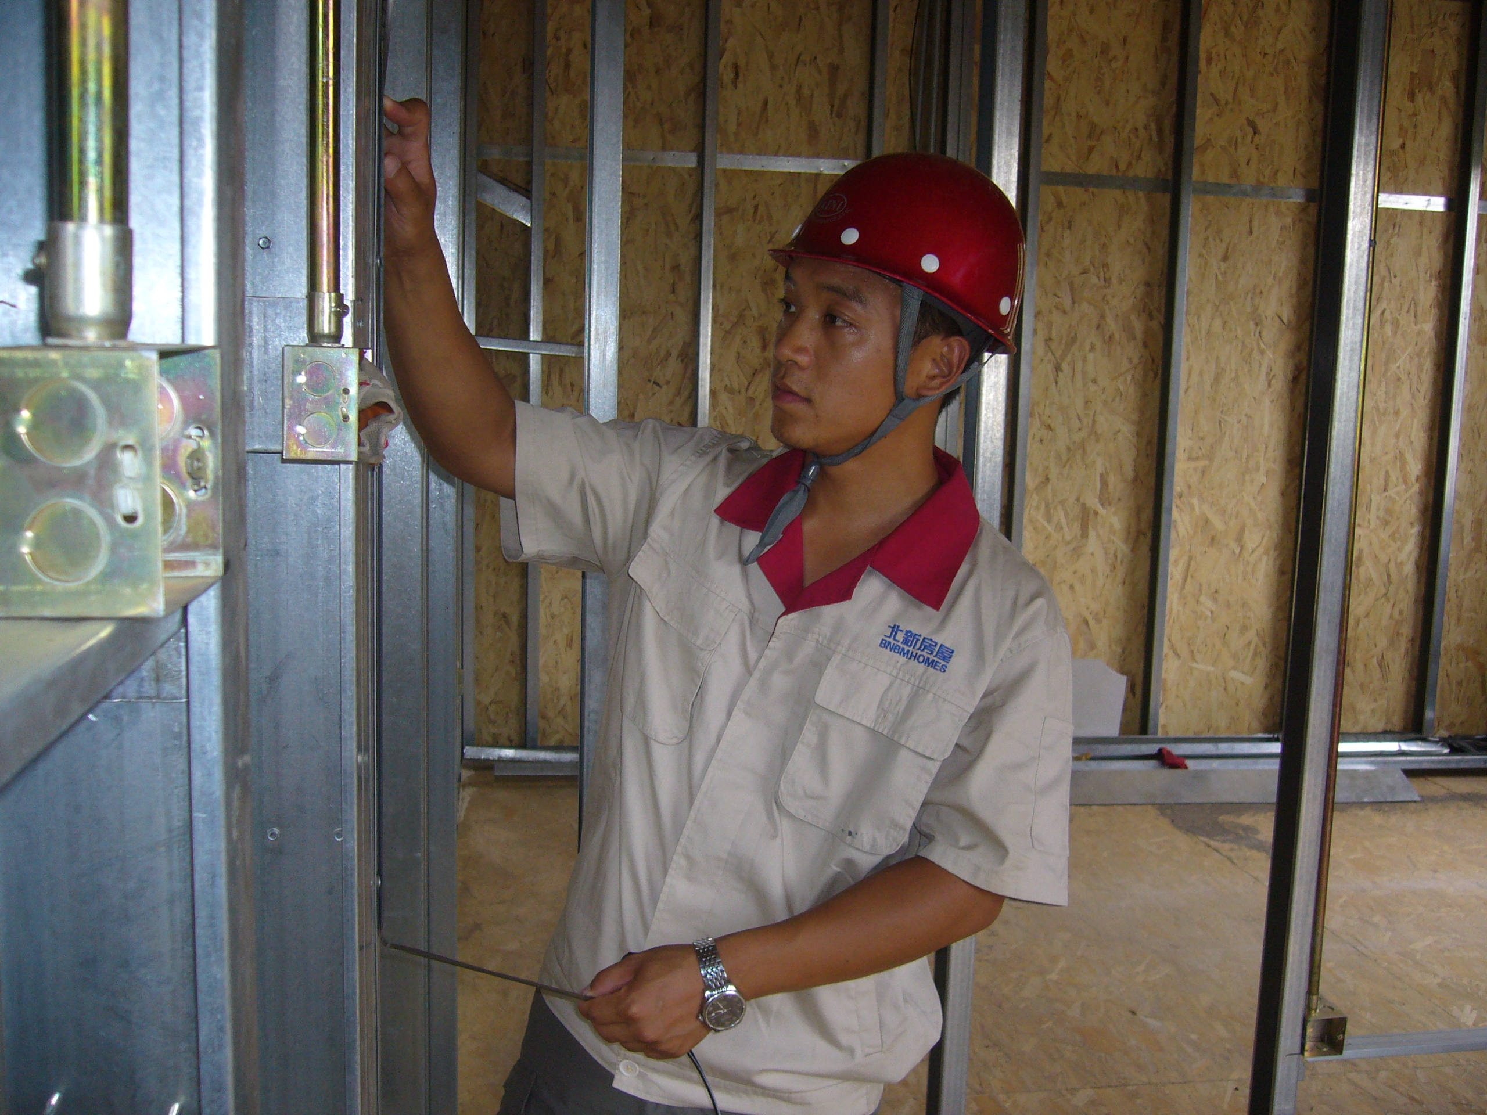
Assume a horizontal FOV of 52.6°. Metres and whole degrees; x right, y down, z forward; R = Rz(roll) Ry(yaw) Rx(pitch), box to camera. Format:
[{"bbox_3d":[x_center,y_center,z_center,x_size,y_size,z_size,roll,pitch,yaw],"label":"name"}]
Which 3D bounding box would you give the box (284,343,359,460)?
[{"bbox_3d":[-0.287,-0.108,1.046,0.049,0.075,0.075,1,8,-7],"label":"box"}]

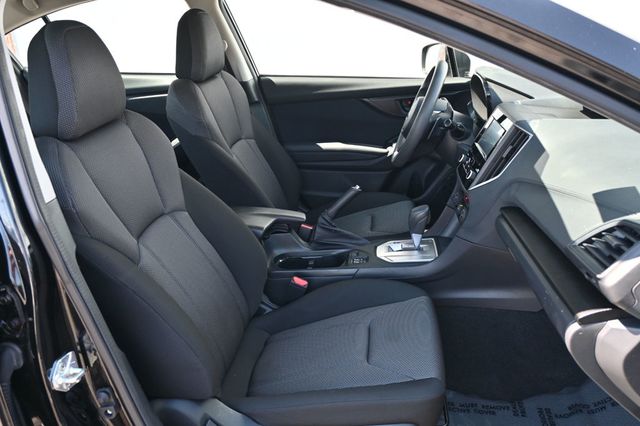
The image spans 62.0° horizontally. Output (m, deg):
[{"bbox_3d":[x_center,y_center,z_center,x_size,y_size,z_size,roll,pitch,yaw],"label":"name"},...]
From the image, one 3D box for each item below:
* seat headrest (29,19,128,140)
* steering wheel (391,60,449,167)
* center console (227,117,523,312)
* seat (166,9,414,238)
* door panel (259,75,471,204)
[{"bbox_3d":[-0.482,-0.277,1.058,0.120,0.210,0.265,1,22,6],"label":"seat headrest"},{"bbox_3d":[0.339,-0.311,1.722,0.090,0.370,0.370,20,22,-2],"label":"steering wheel"},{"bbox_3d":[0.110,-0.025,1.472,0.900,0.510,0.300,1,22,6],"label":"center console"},{"bbox_3d":[-0.047,-0.175,1.819,0.830,0.980,0.530,1,22,6],"label":"seat"},{"bbox_3d":[0.202,-0.250,2.141,0.910,0.590,0.130,1,22,6],"label":"door panel"}]

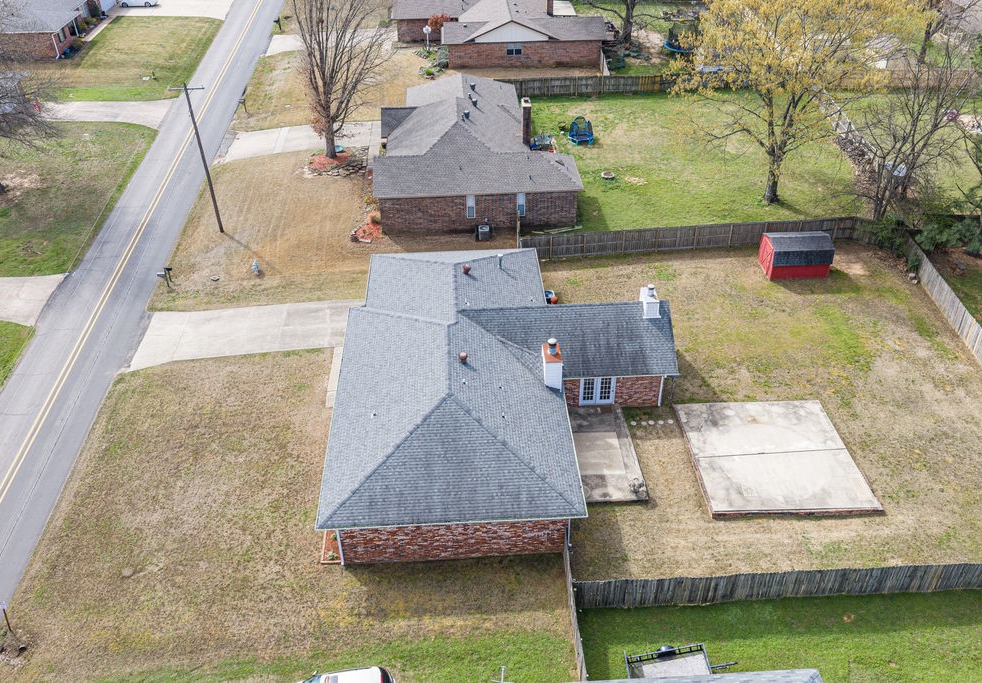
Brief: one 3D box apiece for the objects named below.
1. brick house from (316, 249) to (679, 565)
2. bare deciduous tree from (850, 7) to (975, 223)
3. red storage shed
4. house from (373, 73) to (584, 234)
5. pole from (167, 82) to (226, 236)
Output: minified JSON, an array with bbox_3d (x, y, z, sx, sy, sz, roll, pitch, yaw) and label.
[{"bbox_3d":[0.894,0.877,43.053,17.697,5.626,22.766,-2,37,-2],"label":"brick house"},{"bbox_3d":[28.779,-14.221,56.022,7.911,13.625,7.618,-2,37,-2],"label":"bare deciduous tree"},{"bbox_3d":[20.865,-6.167,54.482,4.131,2.754,3.135,-2,37,-2],"label":"red storage shed"},{"bbox_3d":[-1.577,-17.921,67.762,15.763,6.212,22.913,-2,37,-2],"label":"house"},{"bbox_3d":[-20.442,-12.783,56.929,2.403,11.398,0.322,-2,37,-2],"label":"pole"}]

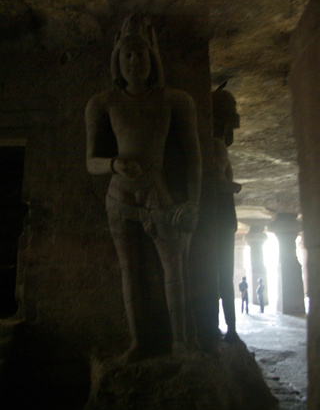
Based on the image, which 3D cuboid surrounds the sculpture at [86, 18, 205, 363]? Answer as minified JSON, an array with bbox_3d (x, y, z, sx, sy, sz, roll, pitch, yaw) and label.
[{"bbox_3d":[-0.180,-0.386,4.807,1.500,4.450,0.850,0,-11,0],"label":"sculpture"}]

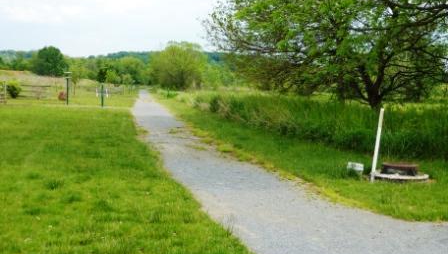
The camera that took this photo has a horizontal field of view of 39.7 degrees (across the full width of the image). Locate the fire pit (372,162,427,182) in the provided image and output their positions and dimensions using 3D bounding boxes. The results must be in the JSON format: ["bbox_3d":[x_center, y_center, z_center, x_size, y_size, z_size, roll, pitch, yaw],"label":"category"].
[{"bbox_3d":[3.182,0.790,11.200,1.020,0.230,1.020,0,4,0],"label":"fire pit"}]

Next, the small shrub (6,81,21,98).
[{"bbox_3d":[-16.265,-2.898,48.000,1.100,1.250,1.100,0,4,0],"label":"small shrub"}]

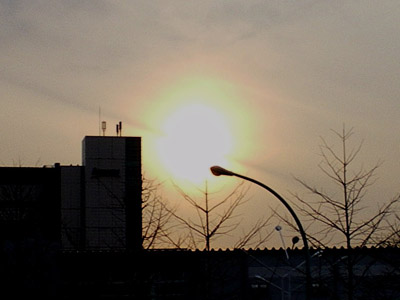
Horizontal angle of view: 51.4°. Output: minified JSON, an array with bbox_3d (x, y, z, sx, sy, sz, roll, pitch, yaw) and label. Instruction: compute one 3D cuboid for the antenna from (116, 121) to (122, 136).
[{"bbox_3d":[-16.061,-4.210,83.000,1.000,3.200,0.600,-1,-7,0],"label":"antenna"}]

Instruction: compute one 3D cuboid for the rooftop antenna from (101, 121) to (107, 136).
[{"bbox_3d":[-19.134,-4.210,83.000,0.900,3.200,0.600,-1,-7,0],"label":"rooftop antenna"}]

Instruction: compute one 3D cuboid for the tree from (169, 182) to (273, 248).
[{"bbox_3d":[0.959,6.143,26.453,6.400,8.400,6.000,-1,-7,0],"label":"tree"}]

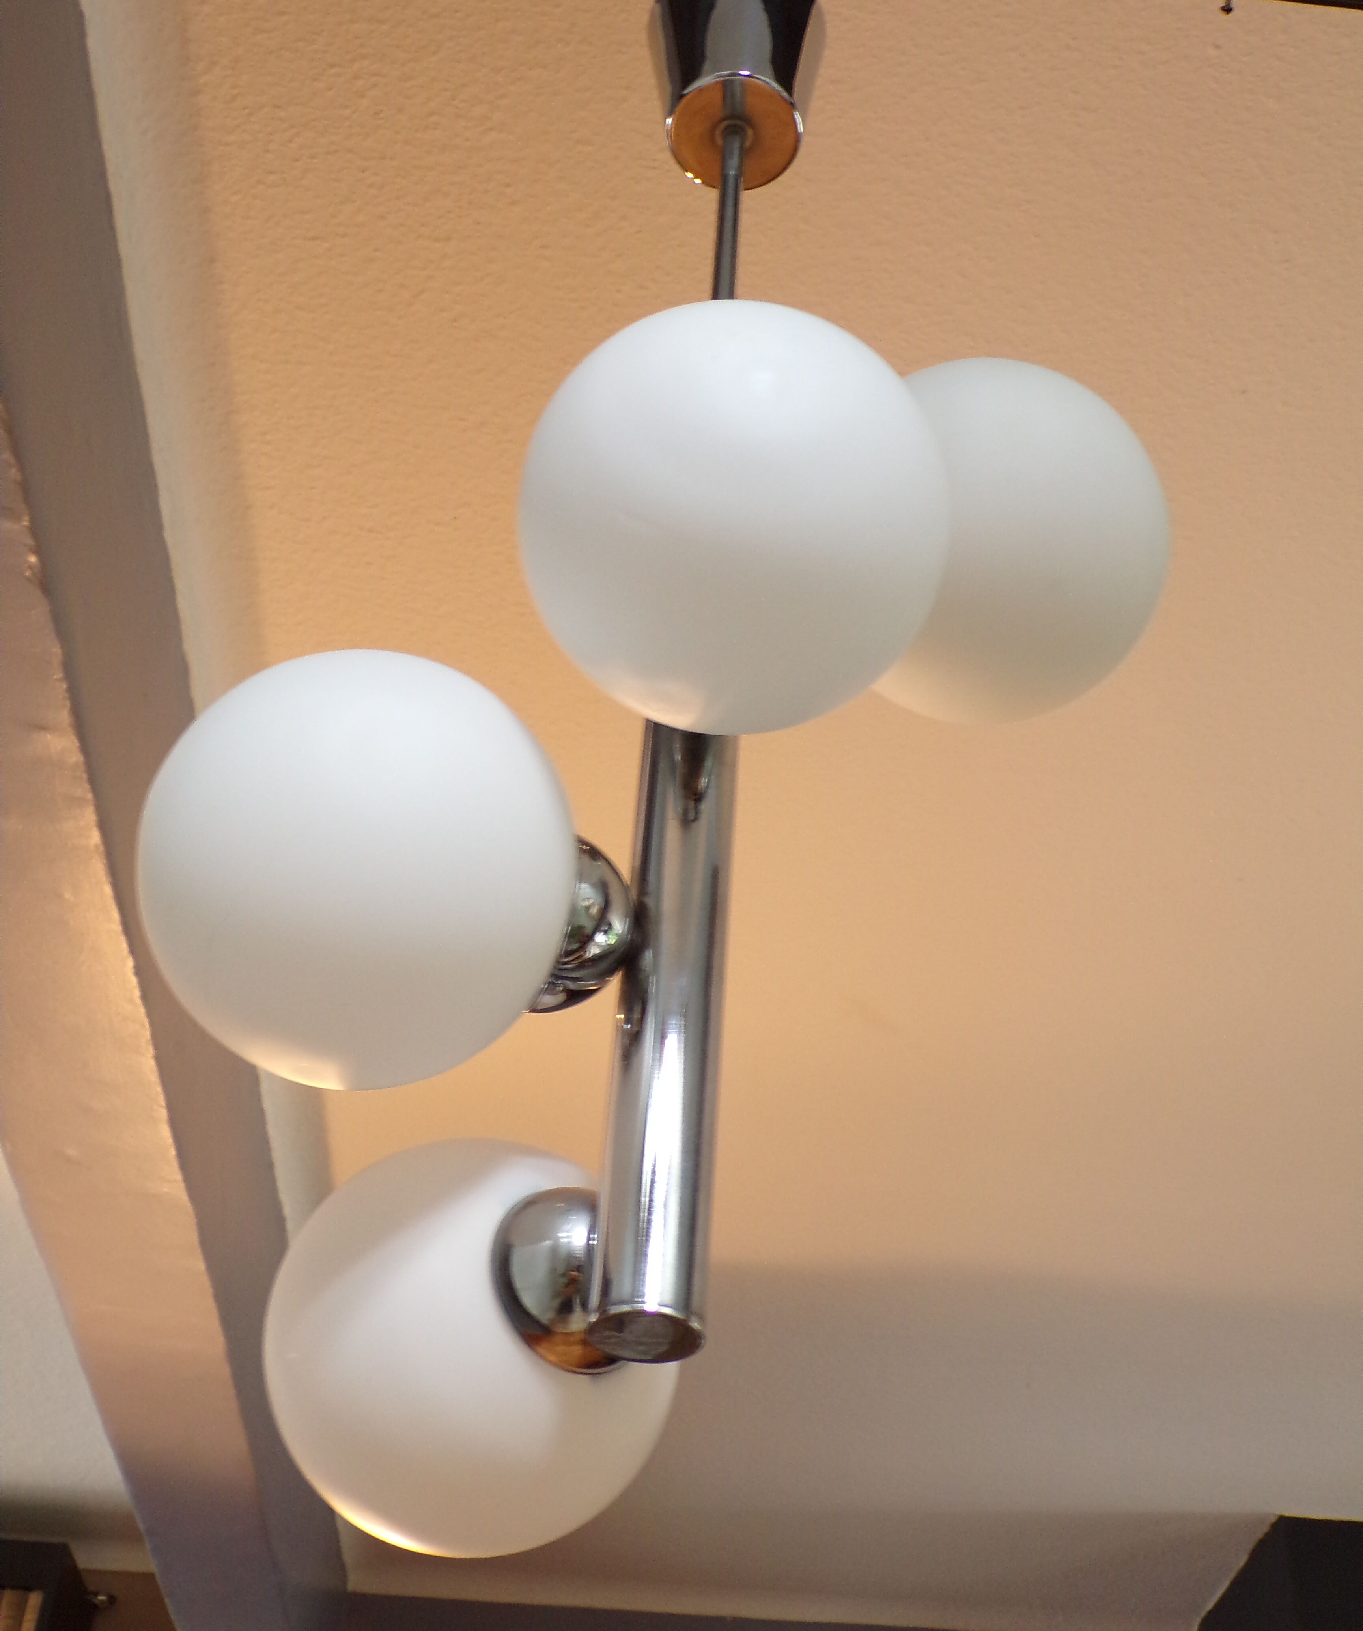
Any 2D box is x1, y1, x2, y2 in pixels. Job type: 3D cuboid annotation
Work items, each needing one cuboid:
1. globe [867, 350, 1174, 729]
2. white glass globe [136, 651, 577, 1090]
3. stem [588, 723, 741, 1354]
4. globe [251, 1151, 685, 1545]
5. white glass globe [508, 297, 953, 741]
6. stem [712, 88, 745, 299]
[{"bbox_3d":[0.122,-0.109,0.783,0.145,0.145,0.145,4,-40,0],"label":"globe"},{"bbox_3d":[-0.106,0.018,0.644,0.145,0.145,0.145,4,-40,0],"label":"white glass globe"},{"bbox_3d":[0.000,0.016,0.713,0.036,0.374,0.036,4,-40,0],"label":"stem"},{"bbox_3d":[-0.075,0.188,0.693,0.145,0.145,0.145,4,-40,0],"label":"globe"},{"bbox_3d":[0.017,-0.100,0.657,0.145,0.145,0.145,4,-40,0],"label":"white glass globe"},{"bbox_3d":[0.020,-0.247,0.935,0.011,0.310,0.011,4,-40,0],"label":"stem"}]

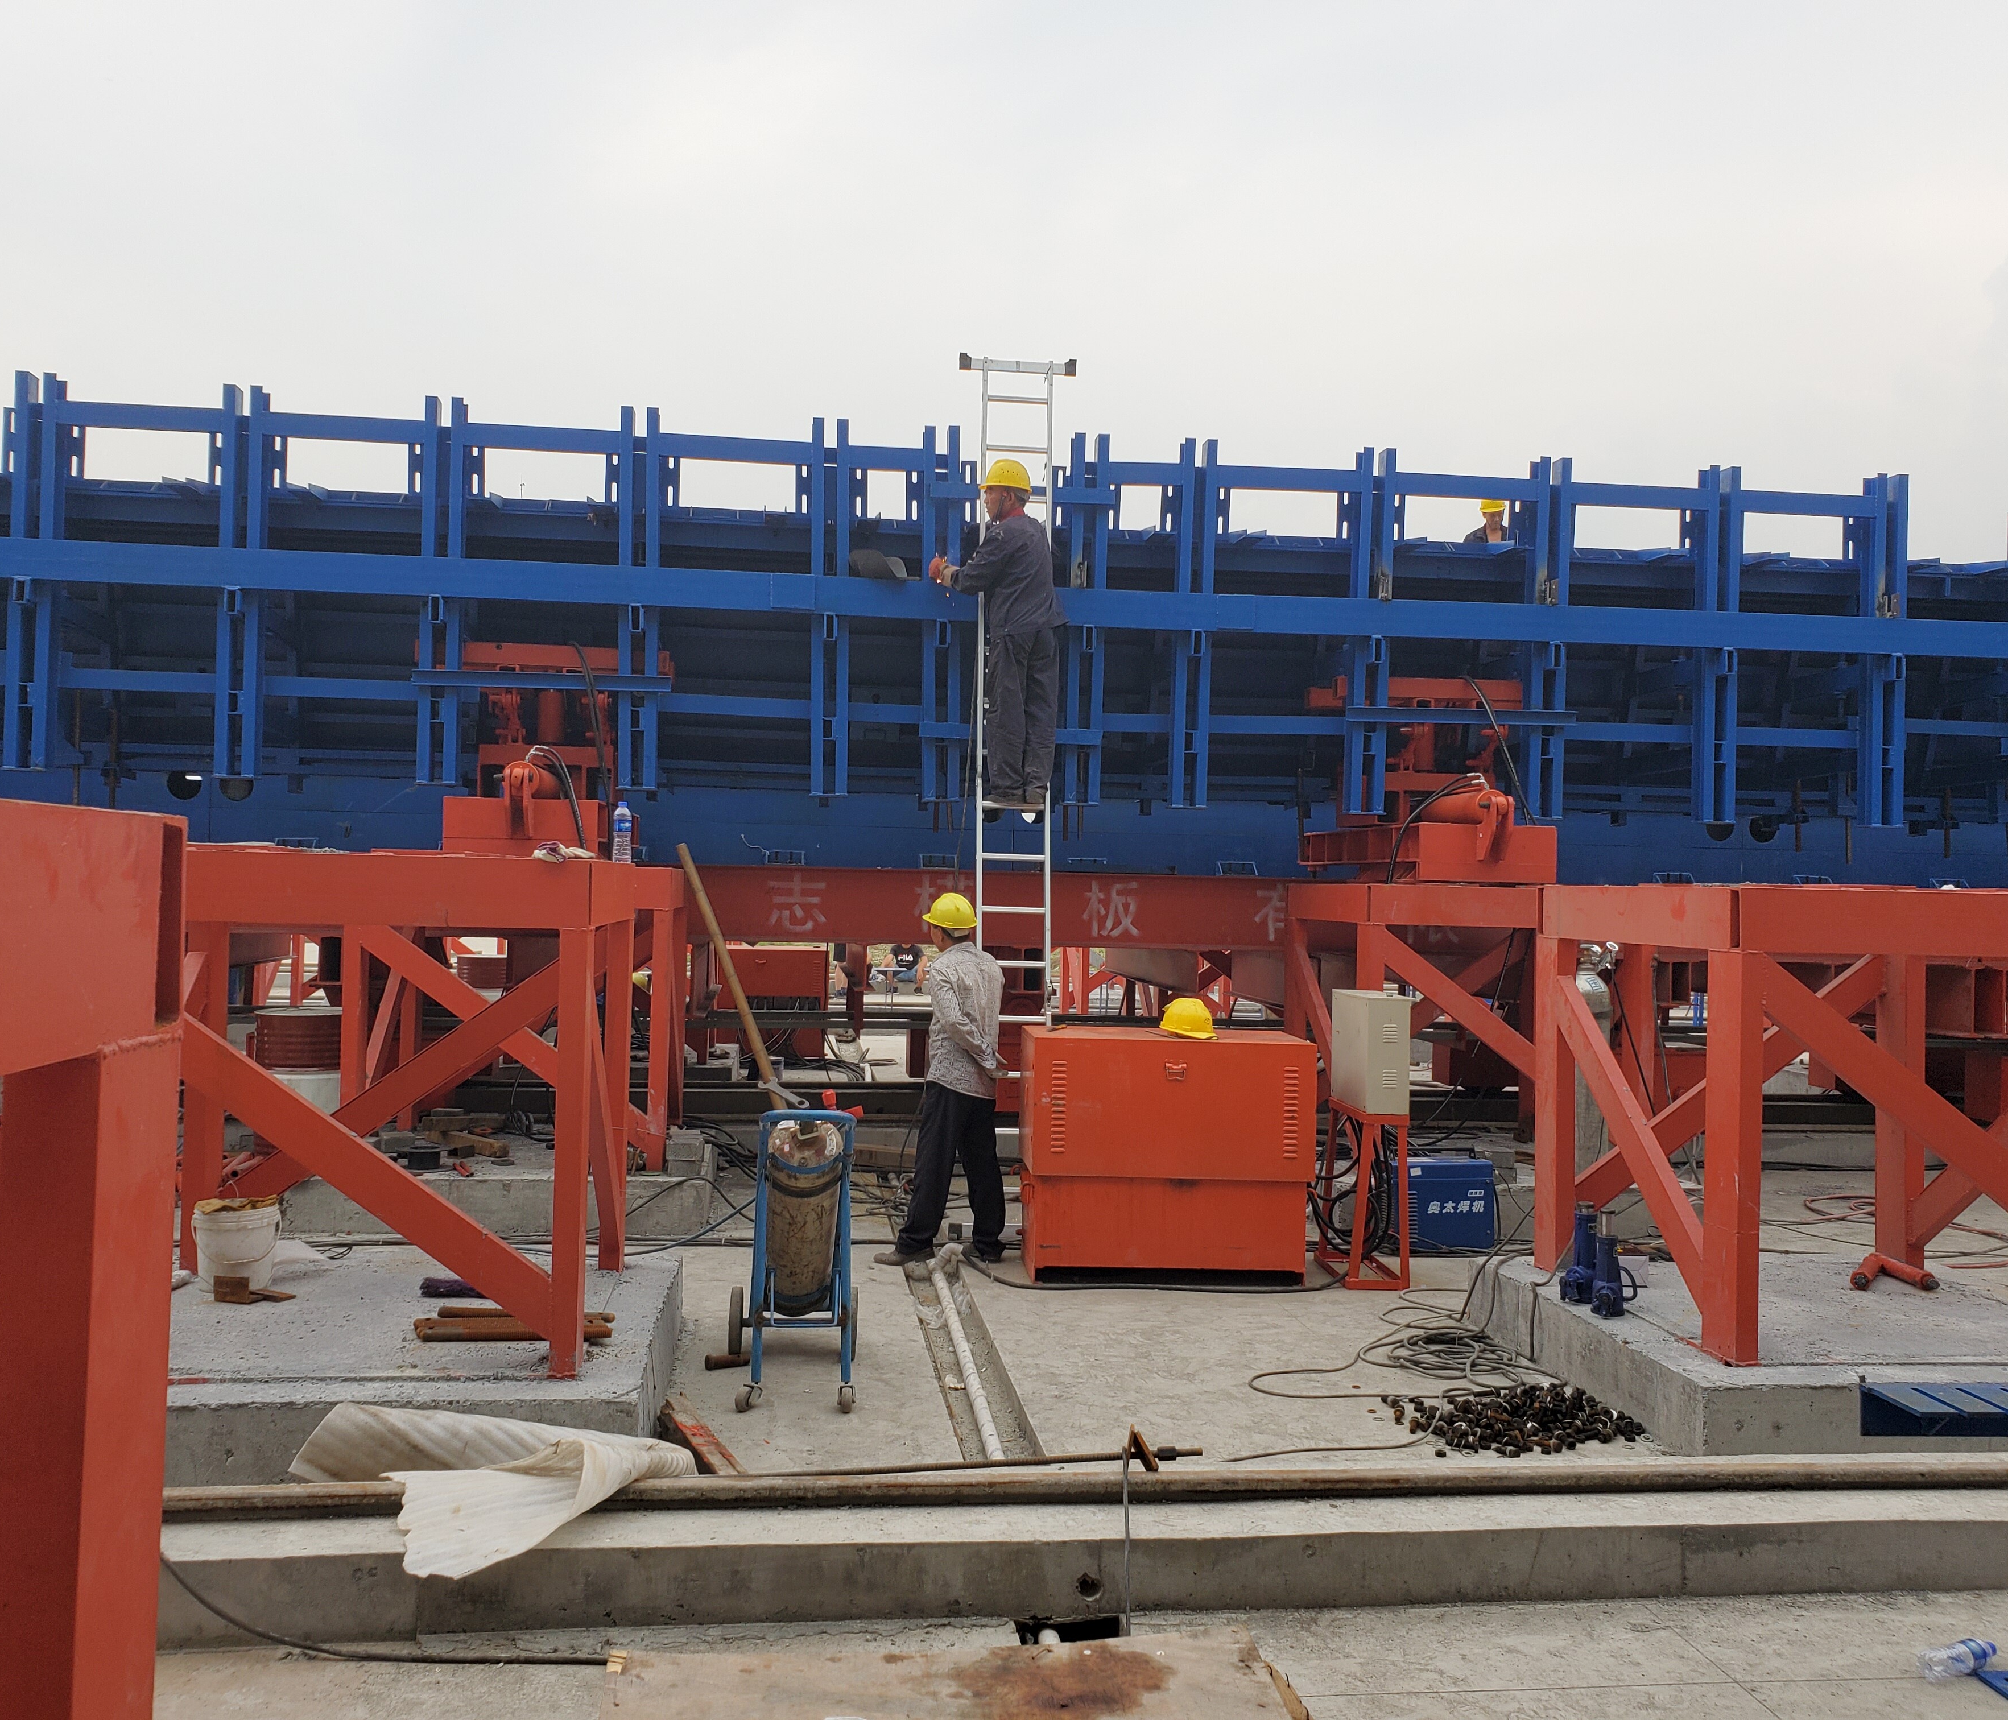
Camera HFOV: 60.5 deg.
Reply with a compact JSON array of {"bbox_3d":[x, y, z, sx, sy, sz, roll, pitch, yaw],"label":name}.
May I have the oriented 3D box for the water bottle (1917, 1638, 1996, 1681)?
[{"bbox_3d":[2.108,1.761,3.792,0.220,0.070,0.070,2,-1,-29],"label":"water bottle"}]

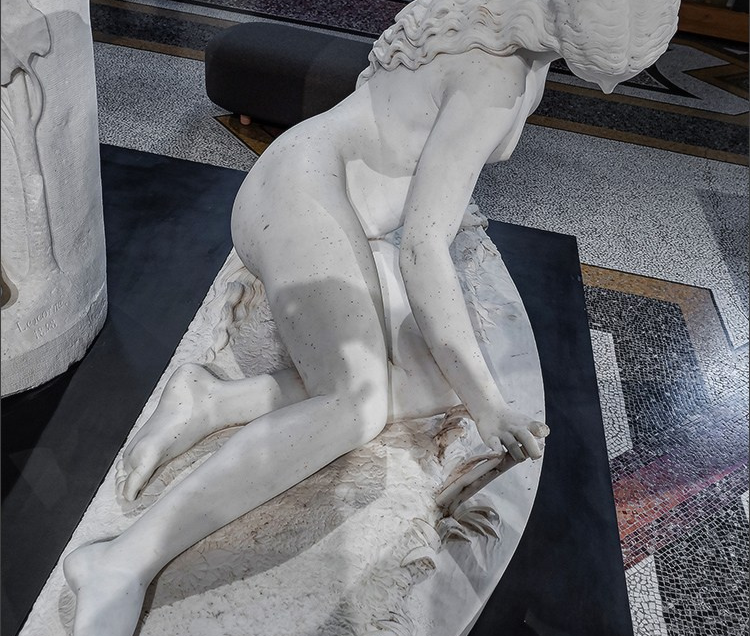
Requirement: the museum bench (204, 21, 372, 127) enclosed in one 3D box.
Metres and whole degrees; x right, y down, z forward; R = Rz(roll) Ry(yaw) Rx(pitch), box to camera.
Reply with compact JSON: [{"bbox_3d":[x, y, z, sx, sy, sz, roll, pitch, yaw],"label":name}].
[{"bbox_3d":[-0.195,-1.149,3.803,1.304,0.386,0.609,14,37,5],"label":"museum bench"}]

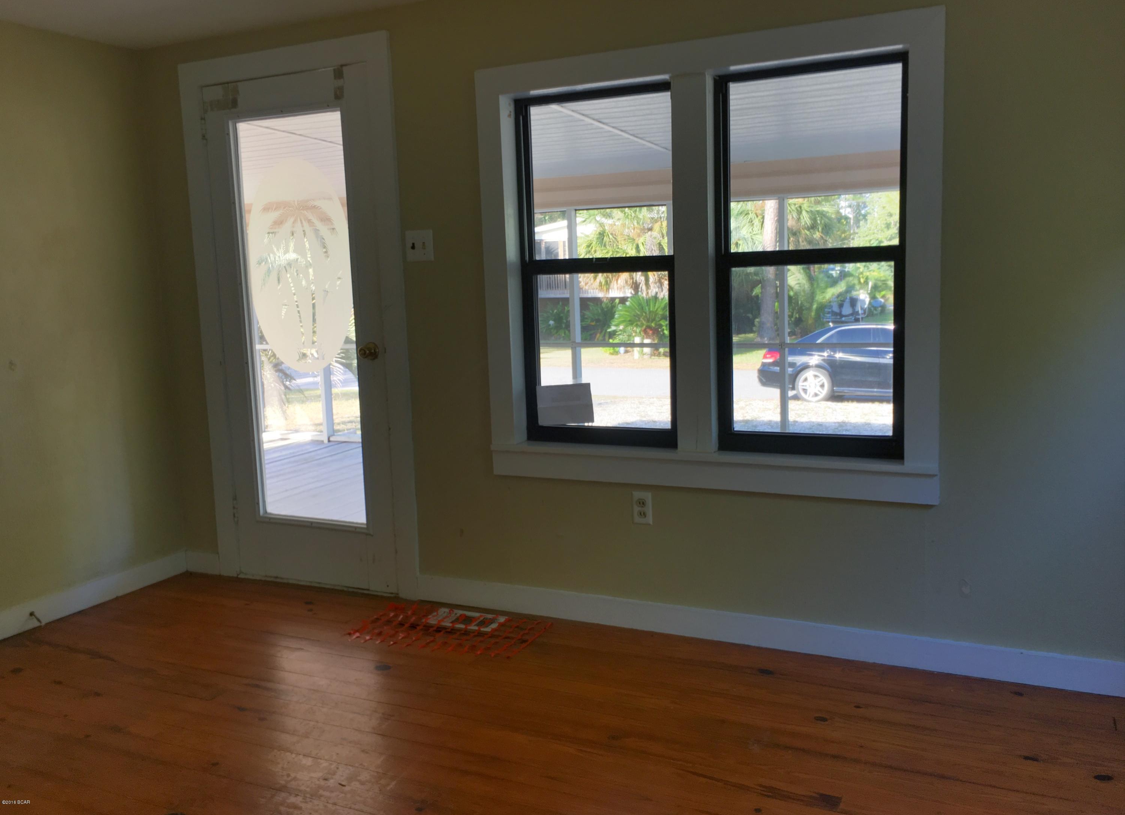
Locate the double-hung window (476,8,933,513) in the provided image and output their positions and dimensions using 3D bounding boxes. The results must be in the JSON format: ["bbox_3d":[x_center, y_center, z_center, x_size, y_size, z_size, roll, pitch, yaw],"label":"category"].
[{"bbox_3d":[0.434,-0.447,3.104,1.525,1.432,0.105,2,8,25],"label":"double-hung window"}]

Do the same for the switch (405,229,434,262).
[{"bbox_3d":[-0.524,-0.599,3.487,0.119,0.112,0.013,2,8,25],"label":"switch"}]

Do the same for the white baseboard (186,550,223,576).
[{"bbox_3d":[-1.580,0.682,4.154,0.191,0.098,0.018,2,8,25],"label":"white baseboard"}]

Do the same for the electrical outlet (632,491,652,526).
[{"bbox_3d":[0.277,0.347,3.256,0.072,0.113,0.010,2,8,25],"label":"electrical outlet"}]

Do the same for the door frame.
[{"bbox_3d":[-1.042,-0.325,3.802,1.026,2.140,0.100,2,8,25],"label":"door frame"}]

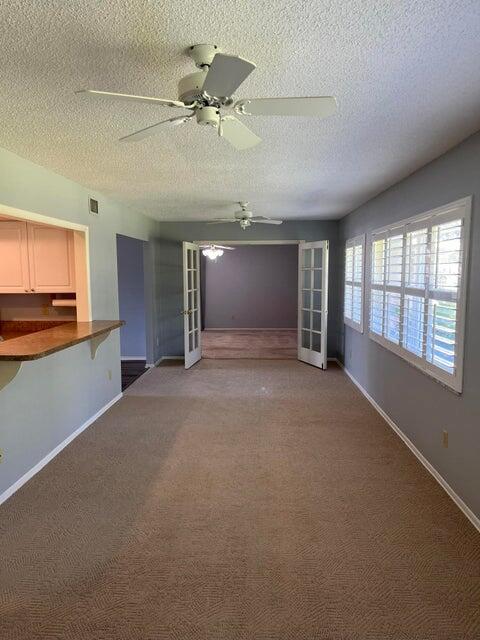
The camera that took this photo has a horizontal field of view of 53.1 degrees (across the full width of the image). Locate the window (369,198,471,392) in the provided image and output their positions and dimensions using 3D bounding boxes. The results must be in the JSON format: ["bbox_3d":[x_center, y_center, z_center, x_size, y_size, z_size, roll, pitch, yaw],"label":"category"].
[{"bbox_3d":[1.574,-0.294,4.516,0.091,1.289,2.801,0,6,3],"label":"window"}]

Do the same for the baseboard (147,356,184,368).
[{"bbox_3d":[-1.240,0.726,8.372,0.629,0.080,0.782,0,6,3],"label":"baseboard"}]

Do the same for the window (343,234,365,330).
[{"bbox_3d":[1.686,-0.540,6.998,0.091,1.309,1.441,0,6,3],"label":"window"}]

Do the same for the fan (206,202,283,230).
[{"bbox_3d":[0.058,-1.325,6.110,0.995,0.331,0.995,0,6,3],"label":"fan"}]

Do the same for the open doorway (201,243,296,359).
[{"bbox_3d":[0.170,-0.319,8.643,1.776,2.090,0.142,0,6,3],"label":"open doorway"}]

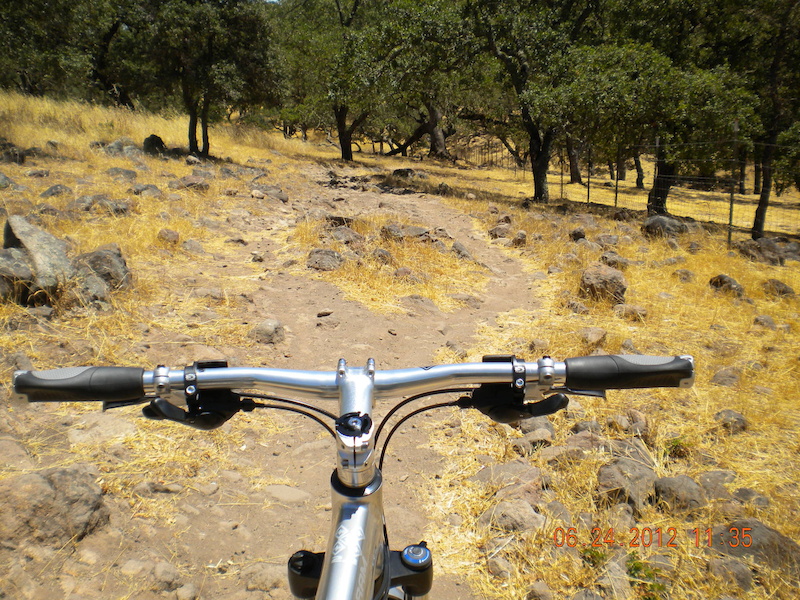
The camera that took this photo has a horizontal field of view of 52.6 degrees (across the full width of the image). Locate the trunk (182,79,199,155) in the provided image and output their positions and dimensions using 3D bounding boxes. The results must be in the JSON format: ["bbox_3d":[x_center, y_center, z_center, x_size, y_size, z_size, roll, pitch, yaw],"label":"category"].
[{"bbox_3d":[-5.698,-4.991,22.000,0.400,2.000,0.360,-3,10,-14],"label":"trunk"}]

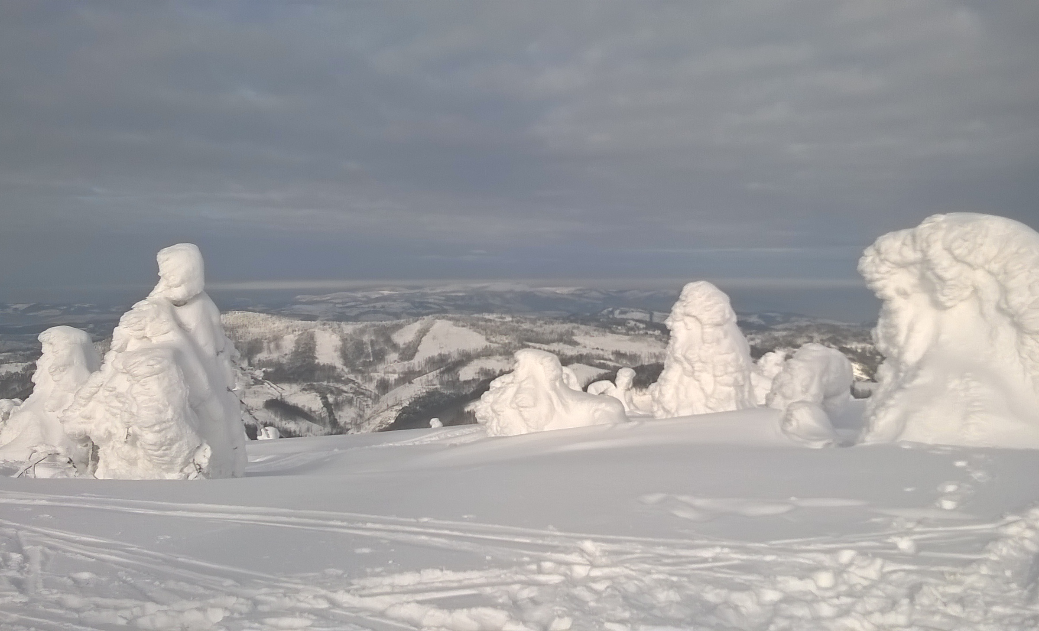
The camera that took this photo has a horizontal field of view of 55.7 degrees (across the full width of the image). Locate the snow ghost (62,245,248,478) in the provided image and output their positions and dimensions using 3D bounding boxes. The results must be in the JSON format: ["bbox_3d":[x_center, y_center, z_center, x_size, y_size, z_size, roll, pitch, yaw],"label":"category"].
[{"bbox_3d":[-4.267,0.539,11.500,2.134,2.708,2.000,0,2,0],"label":"snow ghost"}]

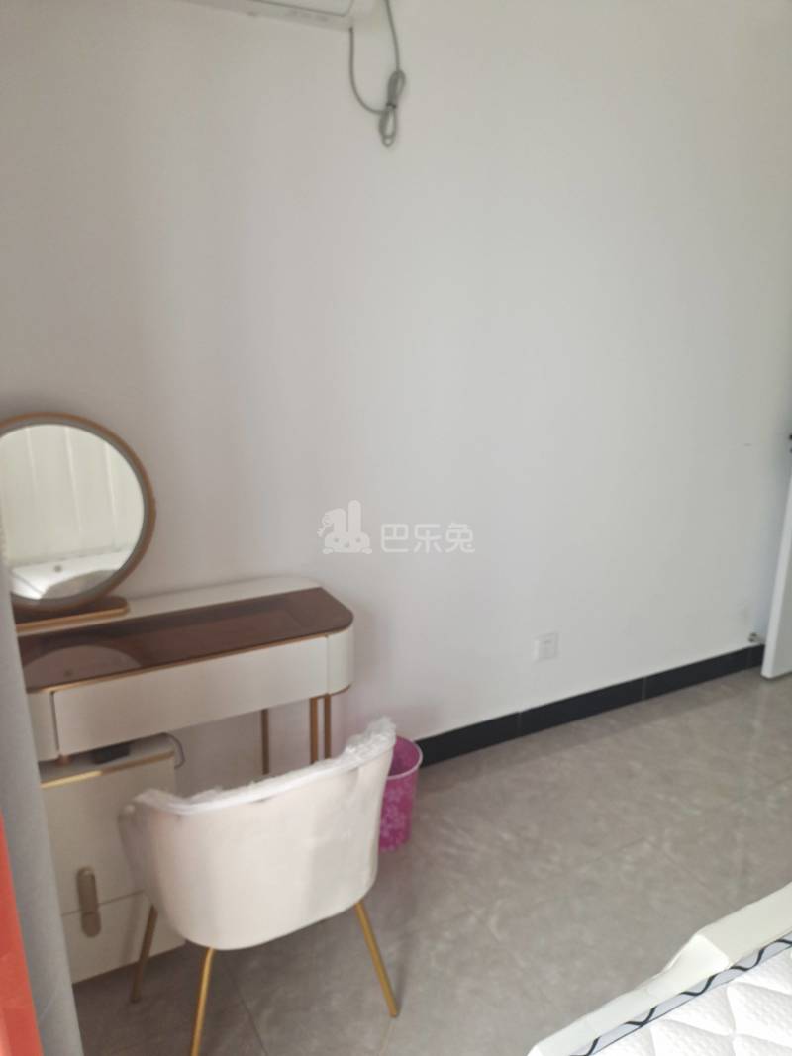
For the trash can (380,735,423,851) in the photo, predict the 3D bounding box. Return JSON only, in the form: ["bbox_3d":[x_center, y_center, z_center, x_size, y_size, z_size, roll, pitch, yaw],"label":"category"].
[{"bbox_3d":[-0.038,0.760,2.182,0.222,0.245,0.222,1,16,0],"label":"trash can"}]

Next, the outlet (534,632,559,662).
[{"bbox_3d":[0.524,0.418,2.666,0.090,0.090,0.013,-7,18,-27],"label":"outlet"}]

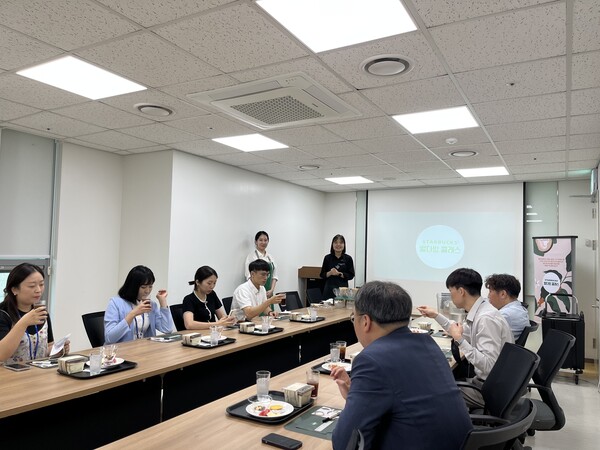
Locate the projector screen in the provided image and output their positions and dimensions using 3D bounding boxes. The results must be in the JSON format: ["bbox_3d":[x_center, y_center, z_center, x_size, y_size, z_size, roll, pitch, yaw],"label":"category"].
[{"bbox_3d":[2.058,0.367,6.698,2.306,1.868,0.050,0,-4,30],"label":"projector screen"}]

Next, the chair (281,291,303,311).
[{"bbox_3d":[0.105,1.239,5.064,0.620,0.910,0.610,0,-4,24],"label":"chair"}]

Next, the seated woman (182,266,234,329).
[{"bbox_3d":[-0.775,1.020,4.136,0.750,1.270,0.520,0,-4,30],"label":"seated woman"}]

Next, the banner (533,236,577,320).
[{"bbox_3d":[3.159,1.001,5.581,0.170,1.716,0.610,4,-4,-30],"label":"banner"}]

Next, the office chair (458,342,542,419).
[{"bbox_3d":[0.845,1.085,2.323,0.620,0.910,0.610,1,-4,14],"label":"office chair"}]

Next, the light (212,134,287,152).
[{"bbox_3d":[-0.480,-0.828,4.512,0.575,0.040,0.575,0,-4,30],"label":"light"}]

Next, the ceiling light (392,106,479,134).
[{"bbox_3d":[1.094,-0.836,3.586,0.575,0.040,0.575,0,-4,30],"label":"ceiling light"}]

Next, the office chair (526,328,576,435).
[{"bbox_3d":[1.560,1.210,3.210,0.630,0.920,0.600,1,-4,18],"label":"office chair"}]

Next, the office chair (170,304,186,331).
[{"bbox_3d":[-0.884,1.208,4.325,0.620,0.910,0.600,0,-4,30],"label":"office chair"}]

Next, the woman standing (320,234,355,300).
[{"bbox_3d":[0.559,1.002,6.817,0.480,1.704,0.310,1,-3,10],"label":"woman standing"}]

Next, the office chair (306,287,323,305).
[{"bbox_3d":[0.404,1.380,6.566,0.620,0.910,0.600,0,-4,30],"label":"office chair"}]

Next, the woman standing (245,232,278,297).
[{"bbox_3d":[-0.496,0.898,5.627,0.460,1.630,0.290,3,-4,-18],"label":"woman standing"}]

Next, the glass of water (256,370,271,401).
[{"bbox_3d":[-0.162,0.748,2.089,0.066,0.130,0.066,2,-3,0],"label":"glass of water"}]

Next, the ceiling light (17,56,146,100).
[{"bbox_3d":[-1.384,-0.938,2.890,0.570,0.050,0.570,-1,-4,30],"label":"ceiling light"}]

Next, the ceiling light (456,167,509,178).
[{"bbox_3d":[2.292,-0.670,5.633,0.570,0.050,0.570,-1,-4,30],"label":"ceiling light"}]

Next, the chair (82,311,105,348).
[{"bbox_3d":[-1.146,1.085,3.137,0.620,0.910,0.610,0,-4,20],"label":"chair"}]

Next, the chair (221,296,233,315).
[{"bbox_3d":[-0.419,1.185,4.423,0.620,0.910,0.610,0,-4,22],"label":"chair"}]

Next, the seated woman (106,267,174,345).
[{"bbox_3d":[-1.197,0.959,3.494,0.750,1.290,0.550,0,-4,30],"label":"seated woman"}]

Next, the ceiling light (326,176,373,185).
[{"bbox_3d":[0.723,-0.654,6.528,0.570,0.050,0.570,-1,-4,30],"label":"ceiling light"}]

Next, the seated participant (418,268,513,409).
[{"bbox_3d":[0.886,0.891,2.477,0.680,1.300,0.520,0,-4,19],"label":"seated participant"}]

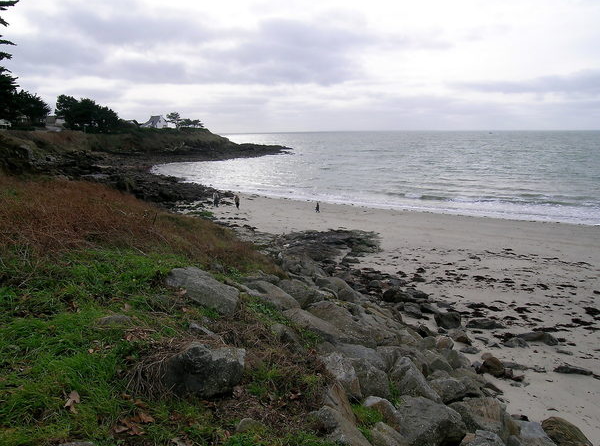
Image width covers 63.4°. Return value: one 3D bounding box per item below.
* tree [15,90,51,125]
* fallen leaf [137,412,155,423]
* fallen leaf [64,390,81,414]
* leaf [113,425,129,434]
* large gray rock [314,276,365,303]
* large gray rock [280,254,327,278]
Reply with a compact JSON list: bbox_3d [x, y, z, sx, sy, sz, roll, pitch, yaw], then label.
[{"bbox_3d":[-58.093,-24.773,105.000,8.000,7.800,7.500,-1,11,0],"label":"tree"},{"bbox_3d":[-0.939,1.182,2.950,0.110,0.035,0.090,-1,11,0],"label":"fallen leaf"},{"bbox_3d":[-1.359,1.073,2.900,0.100,0.080,0.140,-1,11,0],"label":"fallen leaf"},{"bbox_3d":[-1.036,1.191,2.800,0.095,0.035,0.080,-1,11,0],"label":"leaf"},{"bbox_3d":[1.074,1.809,13.200,1.350,0.700,1.000,-3,11,-14],"label":"large gray rock"},{"bbox_3d":[0.112,1.389,15.500,1.450,0.750,1.100,-3,11,-14],"label":"large gray rock"}]

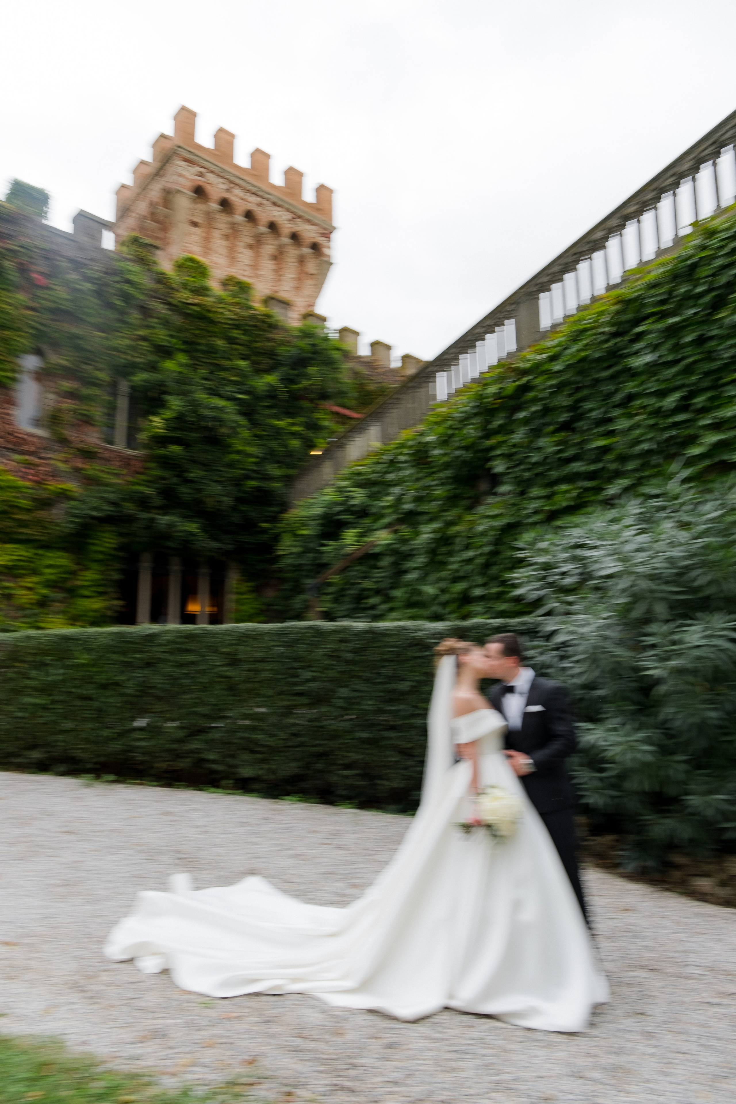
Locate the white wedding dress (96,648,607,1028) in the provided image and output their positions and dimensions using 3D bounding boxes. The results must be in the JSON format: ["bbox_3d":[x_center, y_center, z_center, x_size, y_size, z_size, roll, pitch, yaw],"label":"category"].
[{"bbox_3d":[-0.148,1.414,4.118,2.750,1.600,1.400,-3,-12,20],"label":"white wedding dress"}]

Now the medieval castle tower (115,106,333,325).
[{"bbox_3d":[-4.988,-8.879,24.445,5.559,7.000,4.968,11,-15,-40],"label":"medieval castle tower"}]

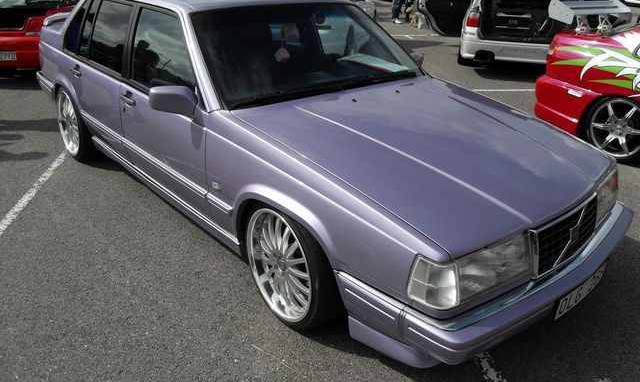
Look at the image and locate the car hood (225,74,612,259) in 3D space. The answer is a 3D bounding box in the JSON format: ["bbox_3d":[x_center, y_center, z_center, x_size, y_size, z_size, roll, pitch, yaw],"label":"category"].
[{"bbox_3d":[0.602,-0.272,2.591,1.500,0.160,1.420,-19,42,-38],"label":"car hood"}]

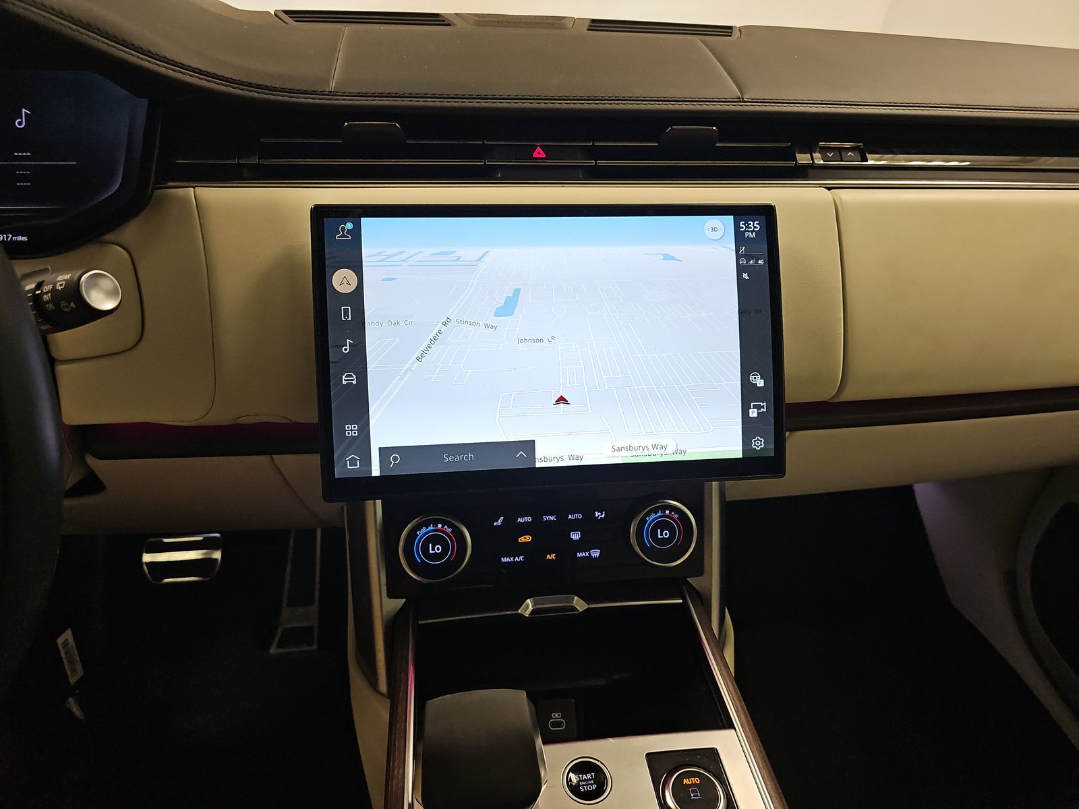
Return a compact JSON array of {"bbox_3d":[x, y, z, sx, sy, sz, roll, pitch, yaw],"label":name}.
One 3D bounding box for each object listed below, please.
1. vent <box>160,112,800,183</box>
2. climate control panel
[{"bbox_3d":[-0.031,-0.186,0.525,0.452,0.047,0.046,-2,10,-7],"label":"vent"},{"bbox_3d":[0.008,0.099,0.545,0.243,0.078,0.036,-2,8,-7],"label":"climate control panel"}]

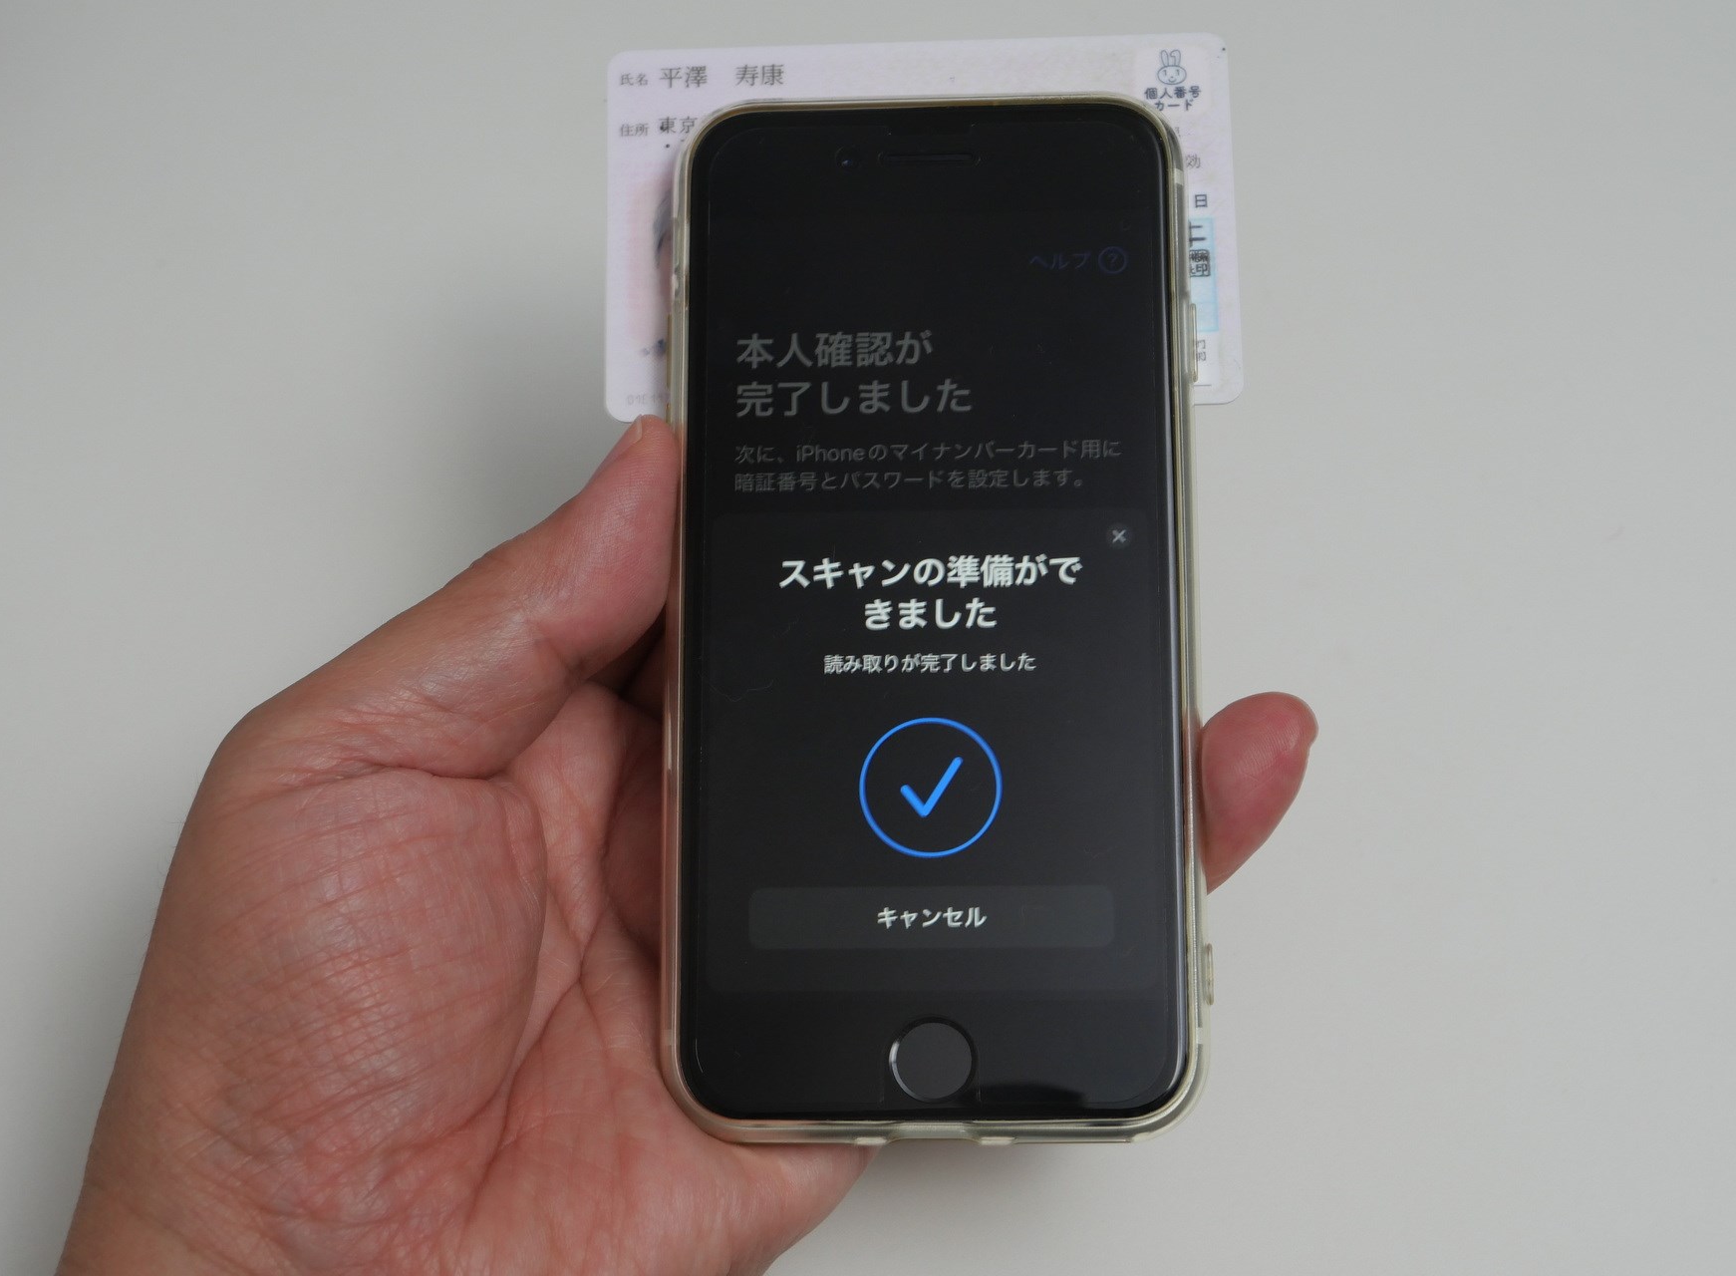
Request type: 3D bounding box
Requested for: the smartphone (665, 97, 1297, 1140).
[{"bbox_3d":[0.008,-0.005,0.403,0.069,0.010,0.140,-1,76,3],"label":"smartphone"}]

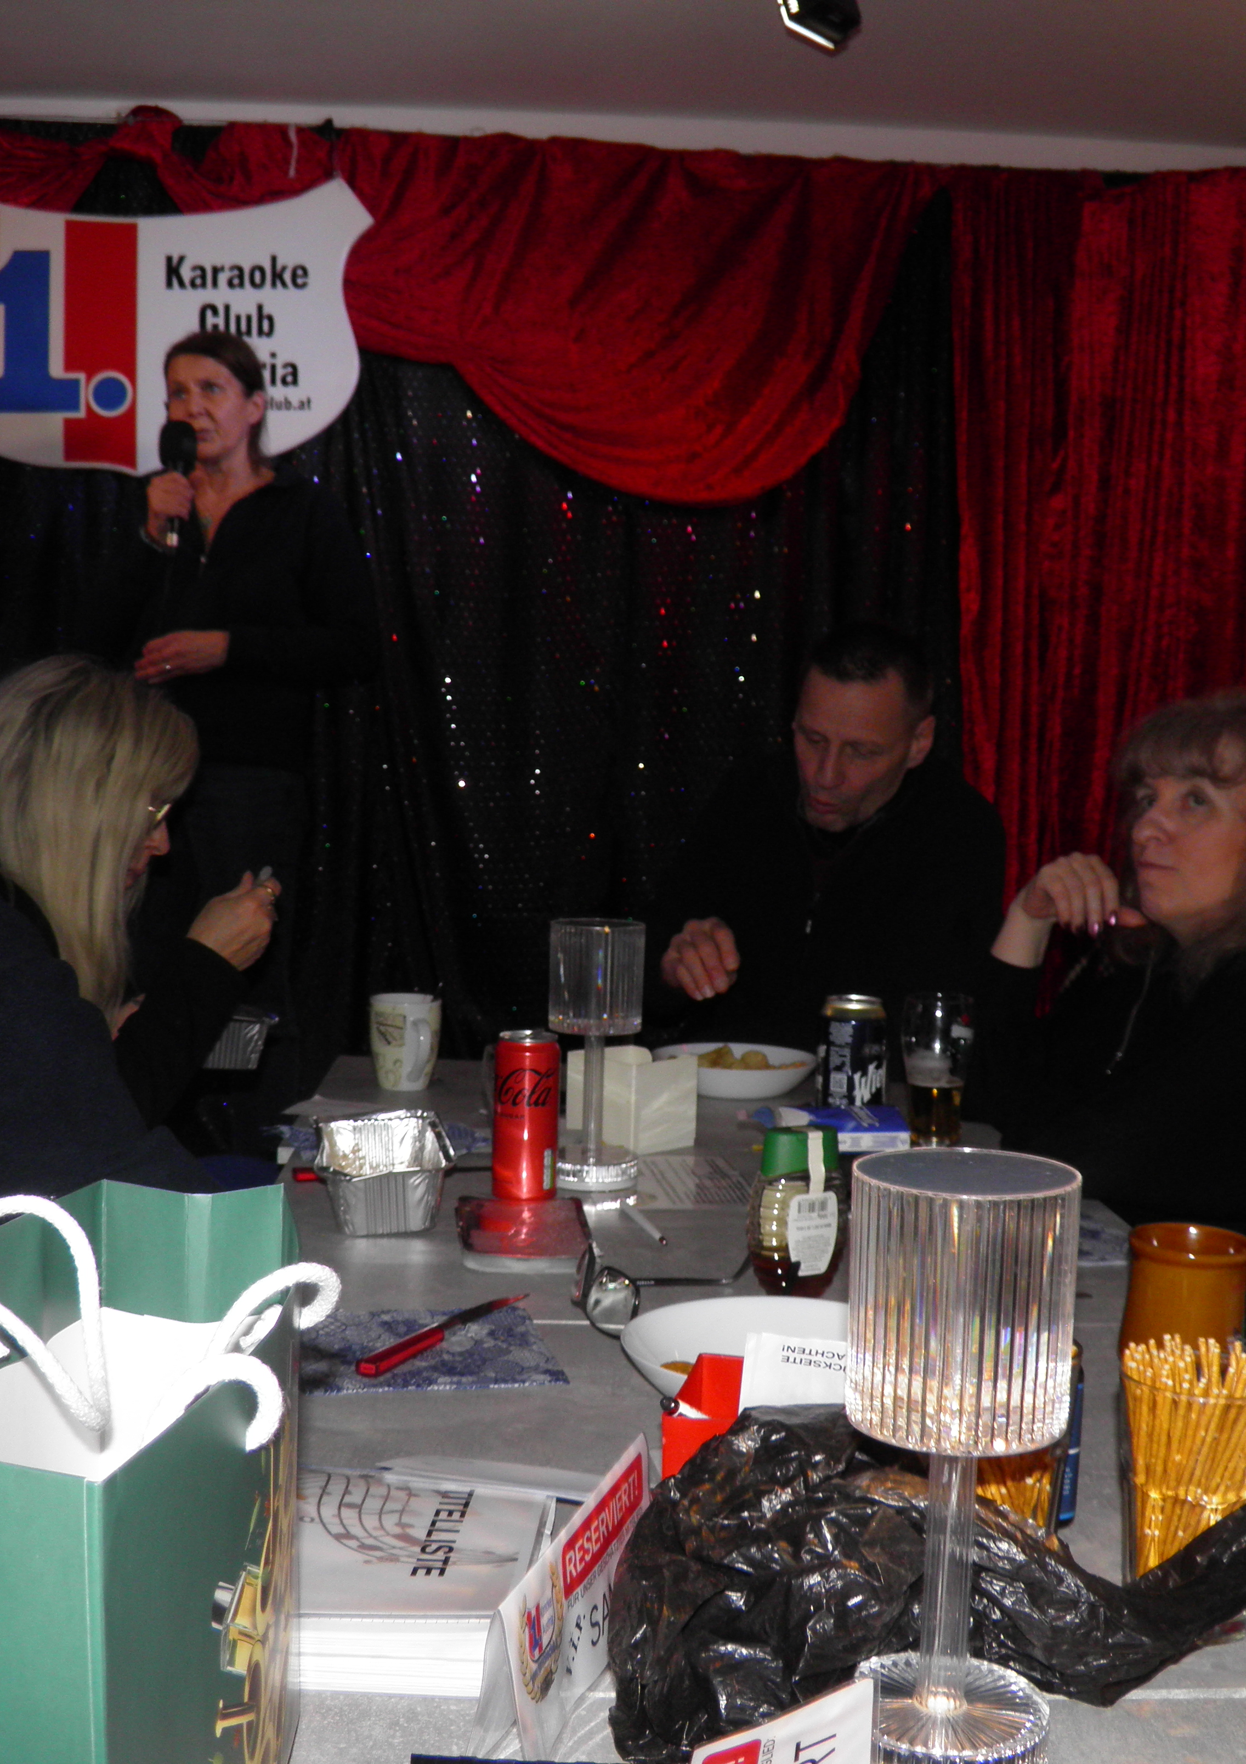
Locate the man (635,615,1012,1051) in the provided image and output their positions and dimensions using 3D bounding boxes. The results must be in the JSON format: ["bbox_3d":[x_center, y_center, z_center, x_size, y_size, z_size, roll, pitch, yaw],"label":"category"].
[{"bbox_3d":[0.265,0.335,2.409,0.500,1.300,0.630,3,4,17],"label":"man"}]

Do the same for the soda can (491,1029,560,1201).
[{"bbox_3d":[-0.086,0.210,1.718,0.058,0.145,0.058,2,4,0],"label":"soda can"}]

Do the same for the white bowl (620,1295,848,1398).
[{"bbox_3d":[0.096,0.304,1.163,0.196,0.050,0.196,2,4,0],"label":"white bowl"}]

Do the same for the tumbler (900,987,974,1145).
[{"bbox_3d":[0.330,0.199,1.989,0.075,0.155,0.075,2,4,0],"label":"tumbler"}]

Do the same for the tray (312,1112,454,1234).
[{"bbox_3d":[-0.212,0.256,1.668,0.115,0.053,0.180,1,4,-15],"label":"tray"}]

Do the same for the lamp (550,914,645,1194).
[{"bbox_3d":[-0.026,0.159,1.775,0.089,0.243,0.089,2,4,0],"label":"lamp"}]

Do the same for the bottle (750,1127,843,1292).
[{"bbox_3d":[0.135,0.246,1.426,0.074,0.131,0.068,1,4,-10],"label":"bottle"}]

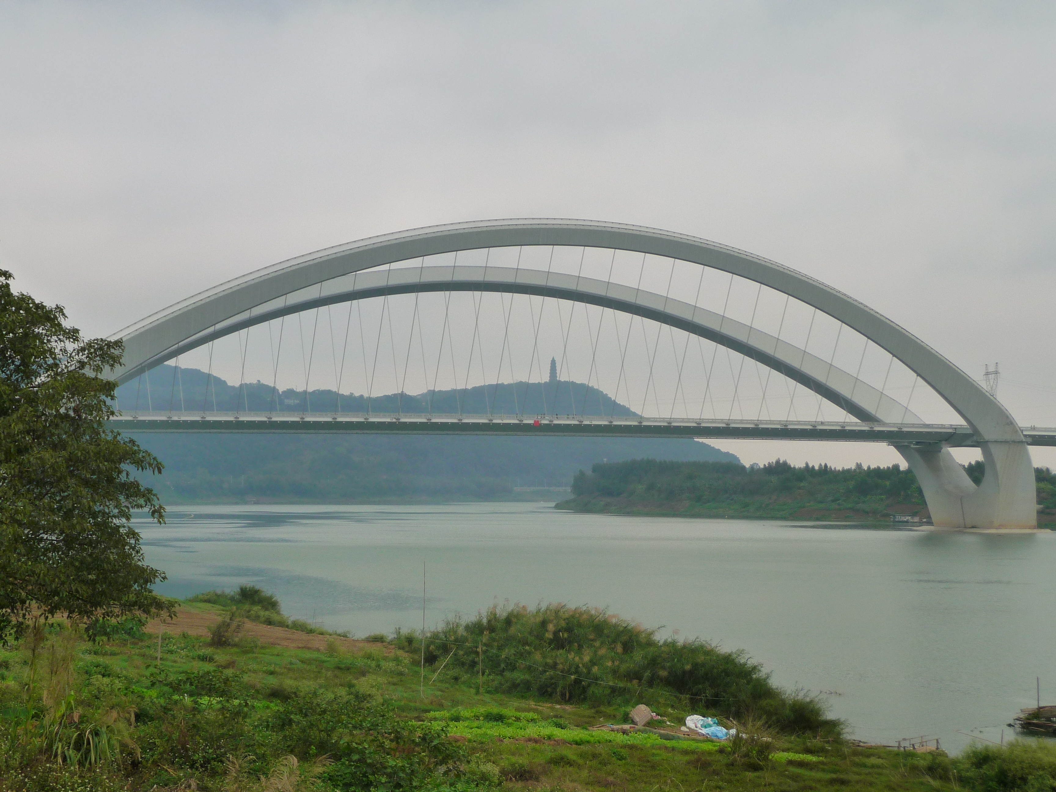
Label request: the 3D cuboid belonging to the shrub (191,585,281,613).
[{"bbox_3d":[-24.230,16.830,147.000,7.300,2.300,4.200,0,-3,0],"label":"shrub"}]

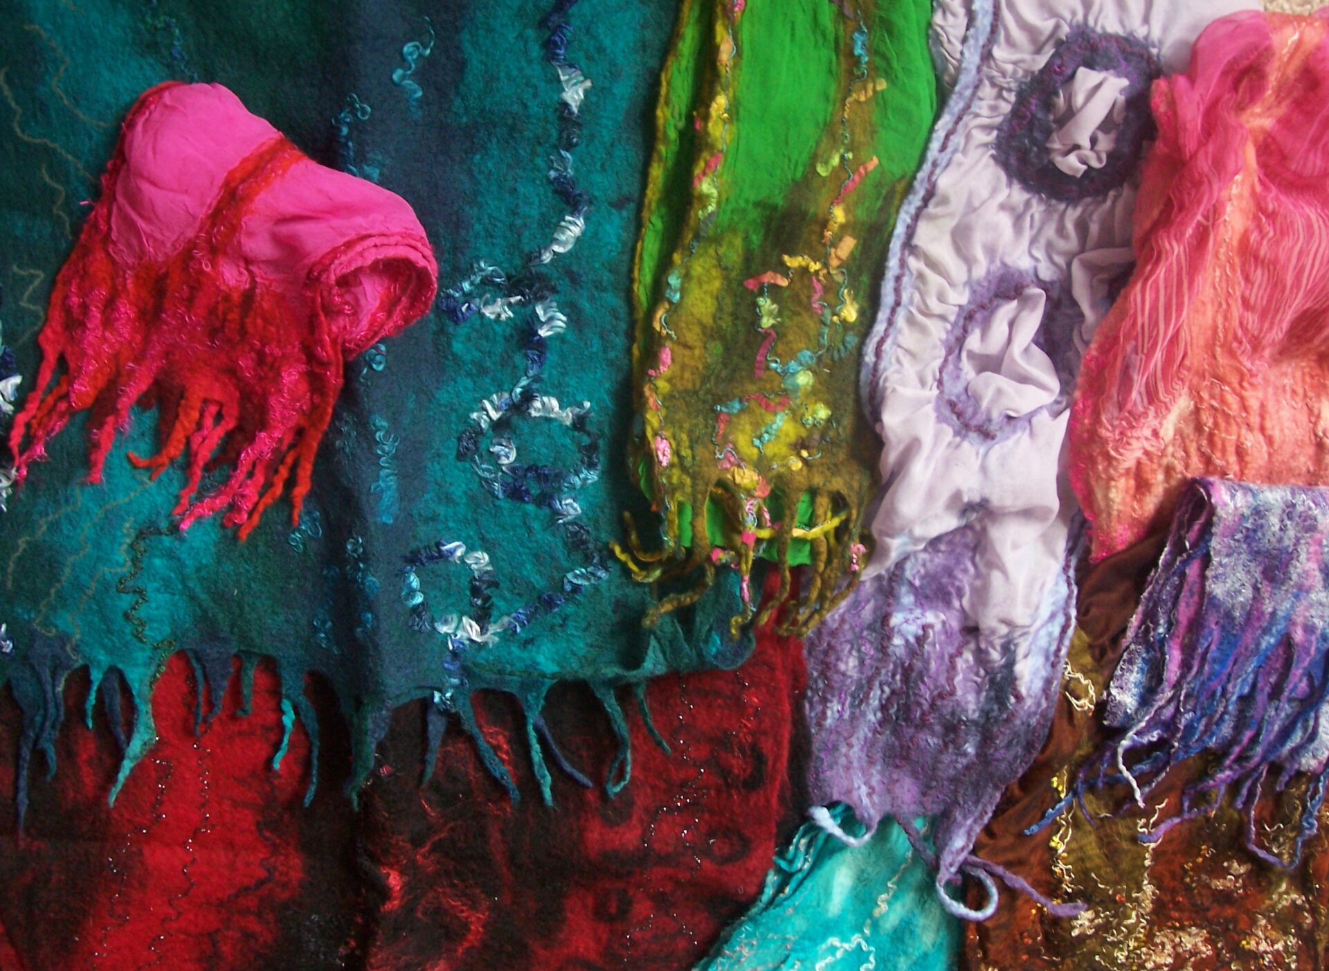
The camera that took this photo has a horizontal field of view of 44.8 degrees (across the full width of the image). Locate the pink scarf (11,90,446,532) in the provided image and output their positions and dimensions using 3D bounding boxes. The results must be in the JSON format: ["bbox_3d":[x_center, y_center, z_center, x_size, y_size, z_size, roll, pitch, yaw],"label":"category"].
[{"bbox_3d":[-0.358,-0.138,1.315,0.265,0.090,0.335,22,76,6],"label":"pink scarf"}]

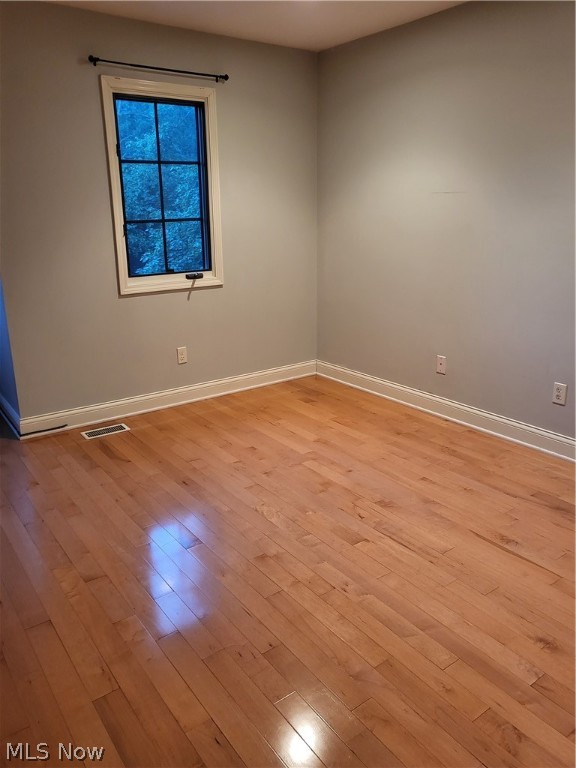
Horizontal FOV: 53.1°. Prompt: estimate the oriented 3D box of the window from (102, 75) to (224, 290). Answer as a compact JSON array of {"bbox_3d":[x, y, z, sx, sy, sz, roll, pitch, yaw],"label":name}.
[{"bbox_3d":[-0.795,-1.258,3.768,0.760,1.269,0.080,-13,21,-35],"label":"window"}]

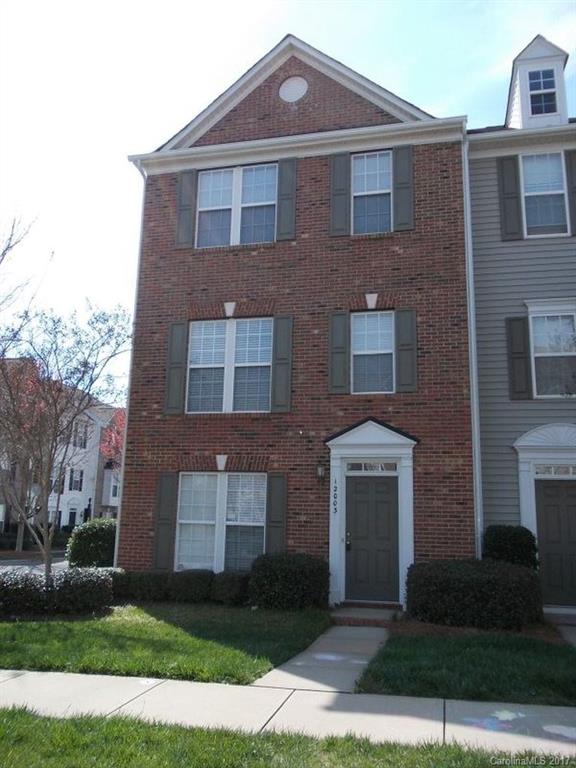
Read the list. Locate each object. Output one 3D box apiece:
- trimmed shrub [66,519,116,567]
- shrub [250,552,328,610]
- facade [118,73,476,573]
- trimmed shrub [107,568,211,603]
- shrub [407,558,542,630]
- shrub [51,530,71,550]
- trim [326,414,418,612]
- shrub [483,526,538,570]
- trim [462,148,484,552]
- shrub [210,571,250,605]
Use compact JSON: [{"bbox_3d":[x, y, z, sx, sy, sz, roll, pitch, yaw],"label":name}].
[{"bbox_3d":[-4.485,3.694,14.251,1.600,1.130,1.400,-1,-11,14],"label":"trimmed shrub"},{"bbox_3d":[-0.015,3.145,10.058,1.250,0.850,0.850,-1,-11,14],"label":"shrub"},{"bbox_3d":[0.094,-1.438,11.724,6.330,10.350,0.300,-1,-11,14],"label":"facade"},{"bbox_3d":[-2.100,3.291,10.343,1.580,0.510,0.650,-1,-11,14],"label":"trimmed shrub"},{"bbox_3d":[2.638,3.064,9.171,1.850,0.900,1.100,-1,-11,14],"label":"shrub"},{"bbox_3d":[-10.987,7.558,30.000,1.200,1.000,1.100,-1,-11,14],"label":"shrub"},{"bbox_3d":[1.417,2.138,10.507,1.560,3.130,0.300,-1,-11,14],"label":"trim"},{"bbox_3d":[3.546,2.908,9.920,0.840,1.300,0.800,-1,-11,14],"label":"shrub"},{"bbox_3d":[3.170,-0.449,10.655,0.130,8.150,0.120,-1,-11,14],"label":"trim"},{"bbox_3d":[-1.001,3.281,10.121,0.700,0.500,0.650,-1,-11,14],"label":"shrub"}]

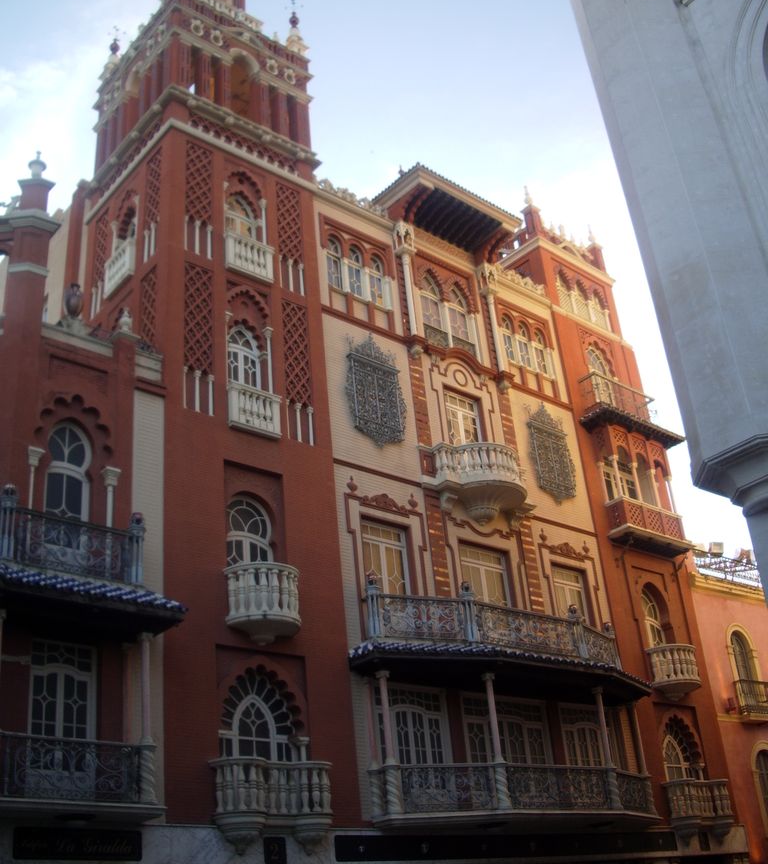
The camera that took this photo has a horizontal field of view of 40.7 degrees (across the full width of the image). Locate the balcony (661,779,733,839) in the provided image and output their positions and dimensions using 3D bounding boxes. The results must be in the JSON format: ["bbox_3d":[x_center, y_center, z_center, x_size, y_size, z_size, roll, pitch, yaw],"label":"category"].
[{"bbox_3d":[8.497,9.997,27.230,2.512,1.466,0.570,18,-35,-39],"label":"balcony"}]

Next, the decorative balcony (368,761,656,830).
[{"bbox_3d":[3.644,8.329,23.681,8.960,1.201,1.527,18,-35,-39],"label":"decorative balcony"}]

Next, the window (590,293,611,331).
[{"bbox_3d":[7.262,-4.170,35.191,0.858,1.601,0.230,18,-35,-39],"label":"window"}]

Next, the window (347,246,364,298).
[{"bbox_3d":[-0.801,-4.176,26.802,0.496,1.640,0.200,18,-35,-39],"label":"window"}]

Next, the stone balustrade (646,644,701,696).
[{"bbox_3d":[8.118,6.518,28.504,1.740,1.210,0.750,18,-35,-38],"label":"stone balustrade"}]

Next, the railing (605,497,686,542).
[{"bbox_3d":[7.885,2.750,30.970,3.130,0.890,0.680,18,-35,-39],"label":"railing"}]

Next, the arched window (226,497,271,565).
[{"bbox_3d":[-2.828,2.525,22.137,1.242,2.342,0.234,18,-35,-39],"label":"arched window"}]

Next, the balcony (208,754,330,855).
[{"bbox_3d":[-1.824,6.657,18.374,2.638,1.535,0.555,18,-35,-39],"label":"balcony"}]

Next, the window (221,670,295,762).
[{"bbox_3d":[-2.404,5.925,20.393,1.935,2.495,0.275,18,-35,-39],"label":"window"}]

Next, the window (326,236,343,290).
[{"bbox_3d":[-1.323,-4.539,27.707,0.580,1.751,0.224,18,-35,-39],"label":"window"}]

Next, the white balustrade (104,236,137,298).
[{"bbox_3d":[-6.205,-3.832,24.257,0.200,1.040,1.200,18,-35,-38],"label":"white balustrade"}]

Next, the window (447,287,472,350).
[{"bbox_3d":[2.178,-3.386,30.517,0.947,2.464,0.204,18,-35,-39],"label":"window"}]

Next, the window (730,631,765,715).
[{"bbox_3d":[11.111,7.380,31.829,1.300,2.630,0.300,18,-35,-38],"label":"window"}]

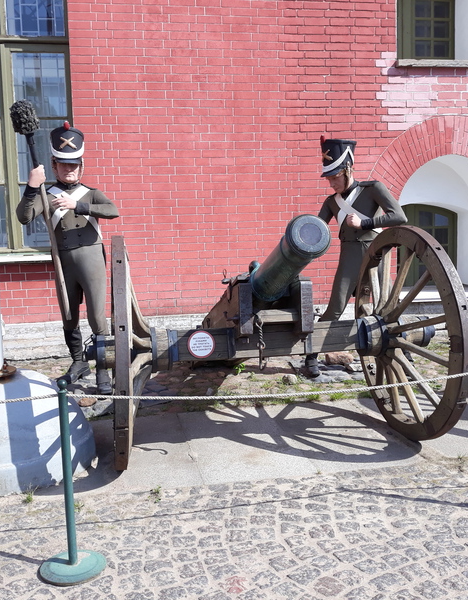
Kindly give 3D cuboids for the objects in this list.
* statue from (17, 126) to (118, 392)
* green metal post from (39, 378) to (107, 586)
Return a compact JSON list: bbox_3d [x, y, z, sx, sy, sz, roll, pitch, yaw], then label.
[{"bbox_3d":[-1.226,-0.341,4.680,0.750,1.930,0.520,-3,6,-12],"label":"statue"},{"bbox_3d":[-0.649,0.686,2.436,0.268,0.760,0.268,-2,5,0],"label":"green metal post"}]

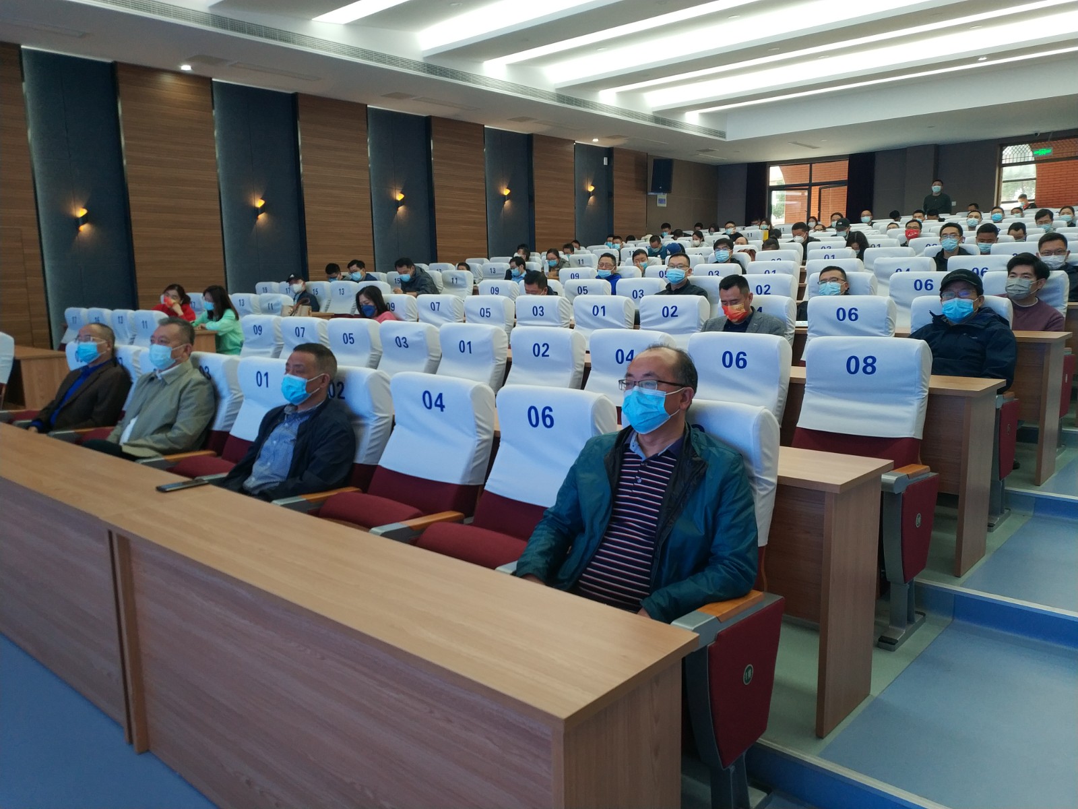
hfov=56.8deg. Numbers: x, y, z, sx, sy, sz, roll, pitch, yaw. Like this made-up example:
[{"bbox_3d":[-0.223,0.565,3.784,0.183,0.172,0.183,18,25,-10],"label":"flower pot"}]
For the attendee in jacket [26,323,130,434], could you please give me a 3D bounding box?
[{"bbox_3d":[-2.745,0.135,5.835,0.570,1.190,0.800,7,11,44],"label":"attendee in jacket"}]

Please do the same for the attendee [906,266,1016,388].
[{"bbox_3d":[1.808,-0.032,4.478,0.556,1.149,0.749,7,12,41],"label":"attendee"}]

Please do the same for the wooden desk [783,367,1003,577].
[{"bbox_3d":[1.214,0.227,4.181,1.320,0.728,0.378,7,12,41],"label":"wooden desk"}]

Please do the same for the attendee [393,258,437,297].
[{"bbox_3d":[-1.596,-1.177,12.143,0.580,1.180,0.800,6,11,40],"label":"attendee"}]

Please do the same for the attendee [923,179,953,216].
[{"bbox_3d":[6.698,-2.924,16.798,0.500,1.680,0.340,4,10,34],"label":"attendee"}]

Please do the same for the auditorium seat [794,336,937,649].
[{"bbox_3d":[1.110,0.269,3.681,0.610,1.020,0.660,6,11,41],"label":"auditorium seat"}]

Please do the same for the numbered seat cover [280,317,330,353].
[{"bbox_3d":[-1.580,-0.399,6.767,0.470,0.390,0.170,6,11,42],"label":"numbered seat cover"}]

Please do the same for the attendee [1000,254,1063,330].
[{"bbox_3d":[2.629,-0.273,5.524,0.536,1.133,0.728,7,12,41],"label":"attendee"}]

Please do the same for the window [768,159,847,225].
[{"bbox_3d":[5.551,-4.280,20.610,1.900,1.500,0.120,6,11,42],"label":"window"}]

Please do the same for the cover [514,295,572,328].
[{"bbox_3d":[0.005,-0.560,7.214,0.510,0.460,0.280,7,12,42],"label":"cover"}]

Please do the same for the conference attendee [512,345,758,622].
[{"bbox_3d":[0.220,0.459,2.708,0.600,1.210,0.780,5,10,38],"label":"conference attendee"}]

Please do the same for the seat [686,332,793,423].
[{"bbox_3d":[0.679,0.222,3.988,0.551,1.005,0.655,7,12,41],"label":"seat"}]

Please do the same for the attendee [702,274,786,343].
[{"bbox_3d":[1.034,-0.136,5.543,0.580,1.150,0.750,6,11,40],"label":"attendee"}]

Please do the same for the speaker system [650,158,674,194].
[{"bbox_3d":[2.434,-4.639,20.103,0.430,0.690,0.400,-2,21,-8],"label":"speaker system"}]

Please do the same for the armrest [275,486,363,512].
[{"bbox_3d":[-0.773,0.345,3.503,0.067,0.078,0.406,7,12,41],"label":"armrest"}]

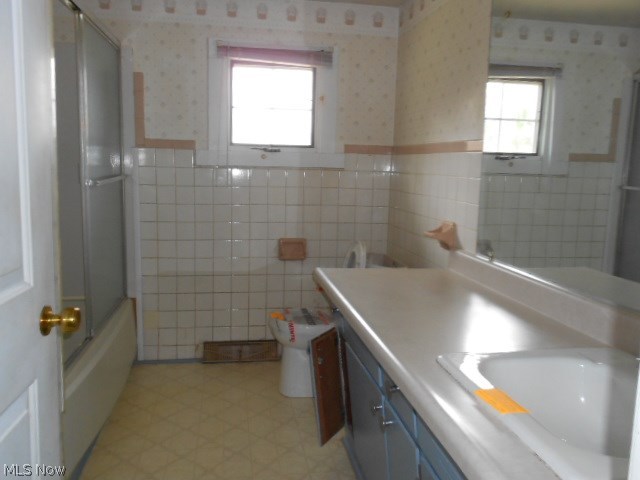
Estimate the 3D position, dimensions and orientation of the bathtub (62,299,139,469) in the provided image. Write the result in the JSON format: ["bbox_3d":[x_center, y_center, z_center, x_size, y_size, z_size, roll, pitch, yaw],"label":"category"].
[{"bbox_3d":[-1.351,0.657,2.409,0.744,0.409,1.527,0,8,-10],"label":"bathtub"}]

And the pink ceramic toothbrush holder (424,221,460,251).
[{"bbox_3d":[0.536,-0.027,2.450,0.108,0.135,0.148,0,8,-10],"label":"pink ceramic toothbrush holder"}]

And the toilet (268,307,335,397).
[{"bbox_3d":[0.093,0.427,2.980,0.758,0.788,0.414,0,8,-10],"label":"toilet"}]

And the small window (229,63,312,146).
[{"bbox_3d":[-0.280,-0.794,3.178,0.497,0.476,0.069,0,8,-10],"label":"small window"}]

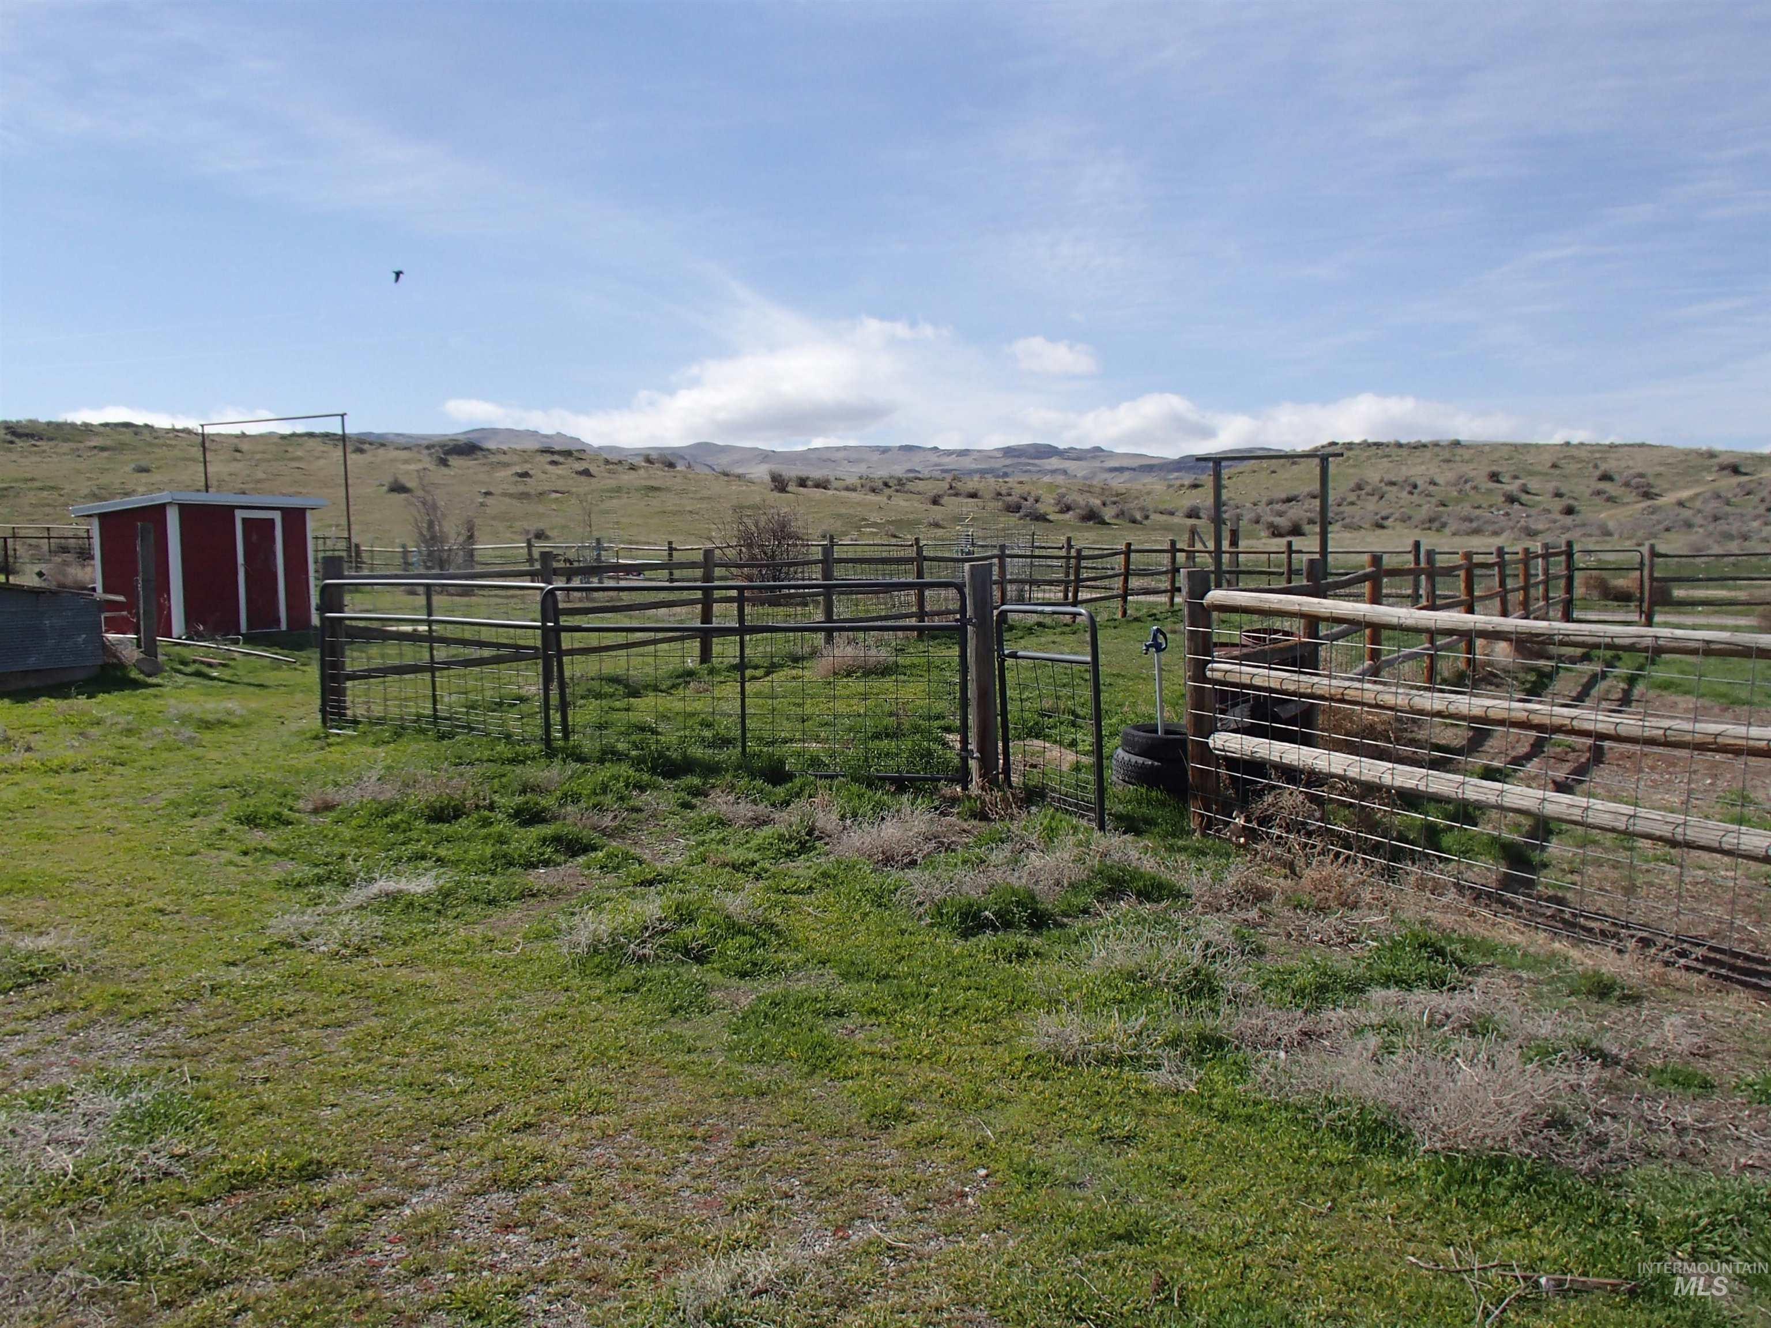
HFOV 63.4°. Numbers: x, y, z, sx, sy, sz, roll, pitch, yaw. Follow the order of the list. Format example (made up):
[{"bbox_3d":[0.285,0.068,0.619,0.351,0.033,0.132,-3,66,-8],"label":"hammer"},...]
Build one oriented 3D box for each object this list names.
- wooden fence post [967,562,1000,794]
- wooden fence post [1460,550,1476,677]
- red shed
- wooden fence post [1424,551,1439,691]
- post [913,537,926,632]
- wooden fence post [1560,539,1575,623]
[{"bbox_3d":[0.599,0.074,8.897,0.150,1.443,0.150,-2,5,-5],"label":"wooden fence post"},{"bbox_3d":[6.802,-0.590,16.719,0.145,1.464,0.145,2,6,22],"label":"wooden fence post"},{"bbox_3d":[-12.034,-1.778,25.384,2.250,2.380,3.450,2,5,21],"label":"red shed"},{"bbox_3d":[5.762,-0.482,15.122,0.135,1.456,0.135,2,6,21],"label":"wooden fence post"},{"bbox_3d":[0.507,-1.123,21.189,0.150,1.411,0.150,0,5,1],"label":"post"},{"bbox_3d":[12.085,-1.423,25.378,0.145,1.480,0.145,0,5,0],"label":"wooden fence post"}]

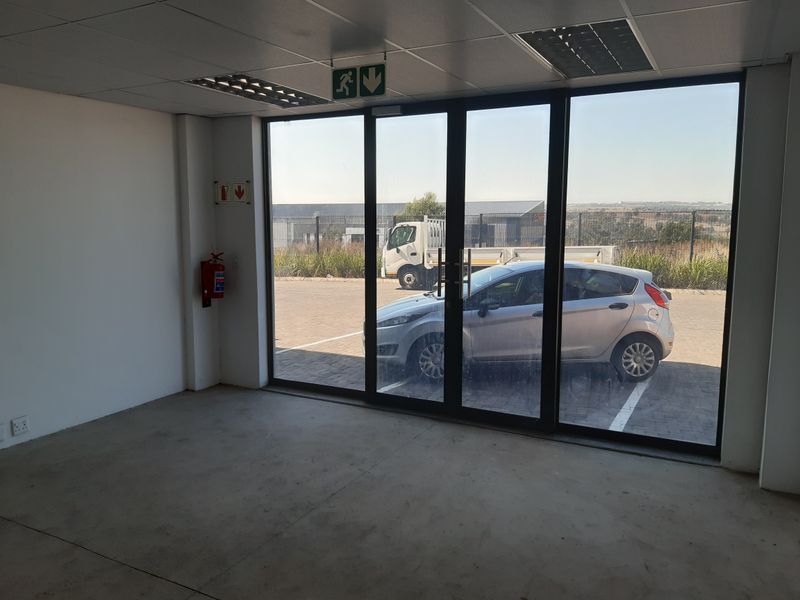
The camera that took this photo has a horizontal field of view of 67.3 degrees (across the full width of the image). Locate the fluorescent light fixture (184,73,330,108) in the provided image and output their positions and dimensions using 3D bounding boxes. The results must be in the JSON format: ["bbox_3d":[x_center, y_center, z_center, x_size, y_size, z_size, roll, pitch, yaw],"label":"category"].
[{"bbox_3d":[-1.026,-1.617,4.577,0.594,0.090,1.195,4,9,27],"label":"fluorescent light fixture"}]

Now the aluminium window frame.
[{"bbox_3d":[0.466,-0.315,4.876,3.920,2.570,0.100,4,9,27],"label":"aluminium window frame"}]

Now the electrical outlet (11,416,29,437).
[{"bbox_3d":[-2.814,0.940,4.474,0.018,0.120,0.122,4,9,27],"label":"electrical outlet"}]

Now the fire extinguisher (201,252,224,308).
[{"bbox_3d":[-1.790,-0.189,5.774,0.175,0.515,0.165,4,9,27],"label":"fire extinguisher"}]

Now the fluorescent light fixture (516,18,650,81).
[{"bbox_3d":[1.098,-1.464,3.471,0.594,0.090,1.195,4,9,27],"label":"fluorescent light fixture"}]

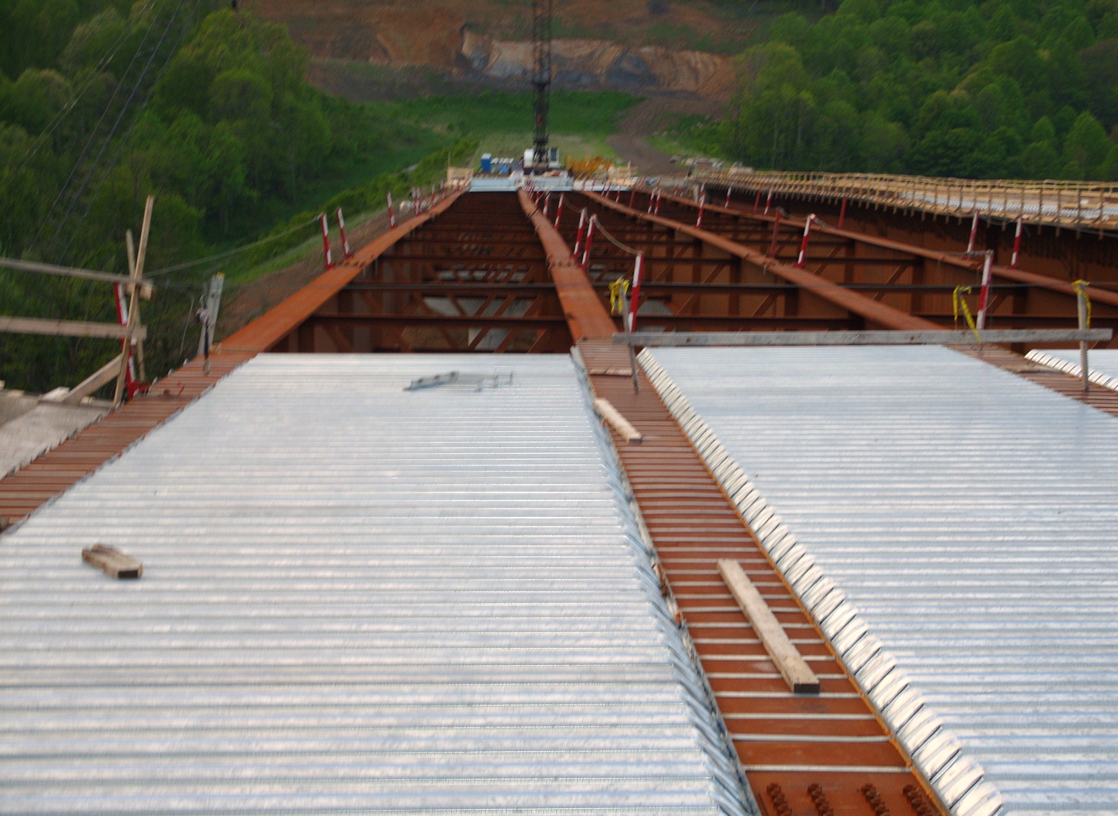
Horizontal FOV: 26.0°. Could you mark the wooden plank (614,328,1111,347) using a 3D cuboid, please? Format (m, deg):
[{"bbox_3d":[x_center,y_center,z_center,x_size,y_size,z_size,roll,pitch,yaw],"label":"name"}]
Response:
[{"bbox_3d":[2.468,-0.574,19.650,4.053,0.098,0.042,0,6,-1],"label":"wooden plank"}]

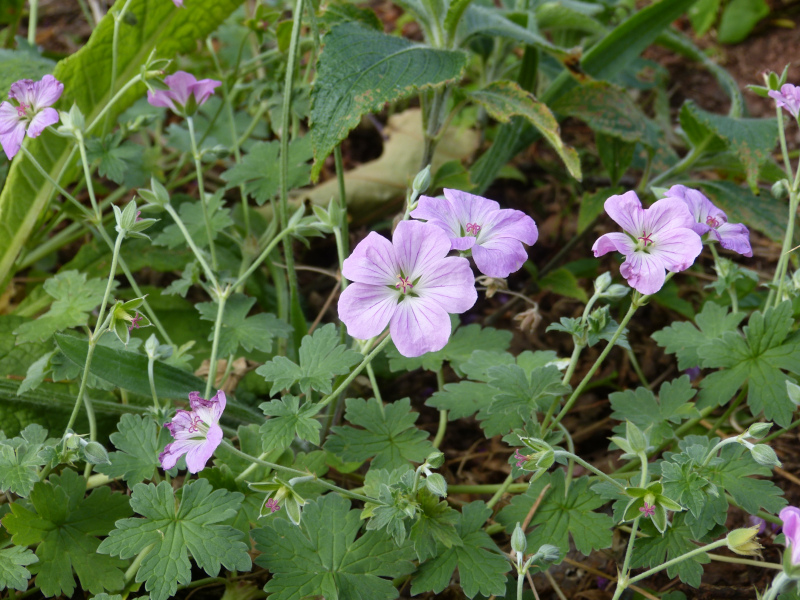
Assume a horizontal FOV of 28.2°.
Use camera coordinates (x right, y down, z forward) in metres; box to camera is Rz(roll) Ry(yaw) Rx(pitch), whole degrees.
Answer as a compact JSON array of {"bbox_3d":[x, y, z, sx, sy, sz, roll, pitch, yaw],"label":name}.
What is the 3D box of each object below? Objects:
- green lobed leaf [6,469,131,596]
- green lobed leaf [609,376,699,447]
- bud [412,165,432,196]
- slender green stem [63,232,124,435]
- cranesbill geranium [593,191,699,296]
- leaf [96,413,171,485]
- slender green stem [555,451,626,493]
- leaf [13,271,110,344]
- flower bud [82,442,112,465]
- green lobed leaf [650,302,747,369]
[{"bbox_3d":[-0.105,0.074,0.505,0.042,0.011,0.043,-2,60,-1],"label":"green lobed leaf"},{"bbox_3d":[0.086,0.038,0.540,0.030,0.009,0.029,0,45,0],"label":"green lobed leaf"},{"bbox_3d":[0.007,-0.037,0.490,0.005,0.010,0.005,27,0,0],"label":"bud"},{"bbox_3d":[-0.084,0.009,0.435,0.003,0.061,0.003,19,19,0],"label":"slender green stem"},{"bbox_3d":[0.078,-0.018,0.505,0.035,0.012,0.034,0,69,13],"label":"cranesbill geranium"},{"bbox_3d":[-0.085,0.048,0.510,0.026,0.006,0.026,-16,53,-5],"label":"leaf"},{"bbox_3d":[0.057,0.051,0.475,0.025,0.003,0.002,29,0,0],"label":"slender green stem"},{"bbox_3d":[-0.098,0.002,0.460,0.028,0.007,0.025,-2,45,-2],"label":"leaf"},{"bbox_3d":[-0.095,0.048,0.500,0.010,0.006,0.006,37,0,6],"label":"flower bud"},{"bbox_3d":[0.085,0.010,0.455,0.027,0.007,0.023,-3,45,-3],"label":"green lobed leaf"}]

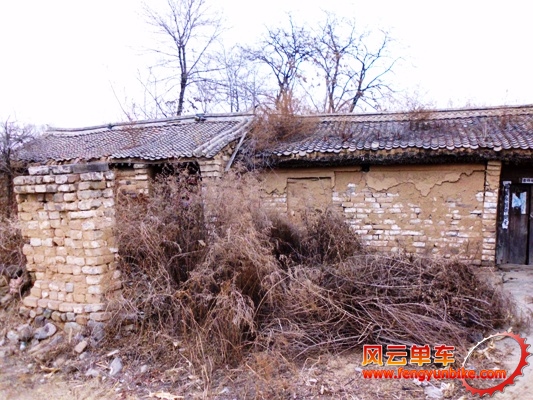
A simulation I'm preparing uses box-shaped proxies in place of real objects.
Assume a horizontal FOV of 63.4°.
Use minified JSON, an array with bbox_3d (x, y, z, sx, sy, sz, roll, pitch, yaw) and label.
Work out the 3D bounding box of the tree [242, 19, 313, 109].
[{"bbox_3d":[0.525,-2.992,16.739,2.598,7.997,2.338,0,3,0],"label":"tree"}]

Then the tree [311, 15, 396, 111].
[{"bbox_3d":[3.434,-3.041,16.741,3.192,8.054,2.873,0,3,0],"label":"tree"}]

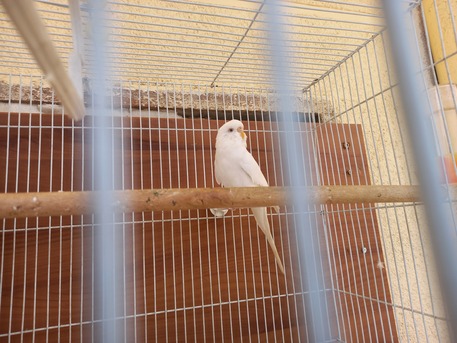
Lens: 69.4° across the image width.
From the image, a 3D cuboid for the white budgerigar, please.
[{"bbox_3d":[0.030,0.030,0.363,0.050,0.172,0.087,-13,-13,39],"label":"white budgerigar"}]

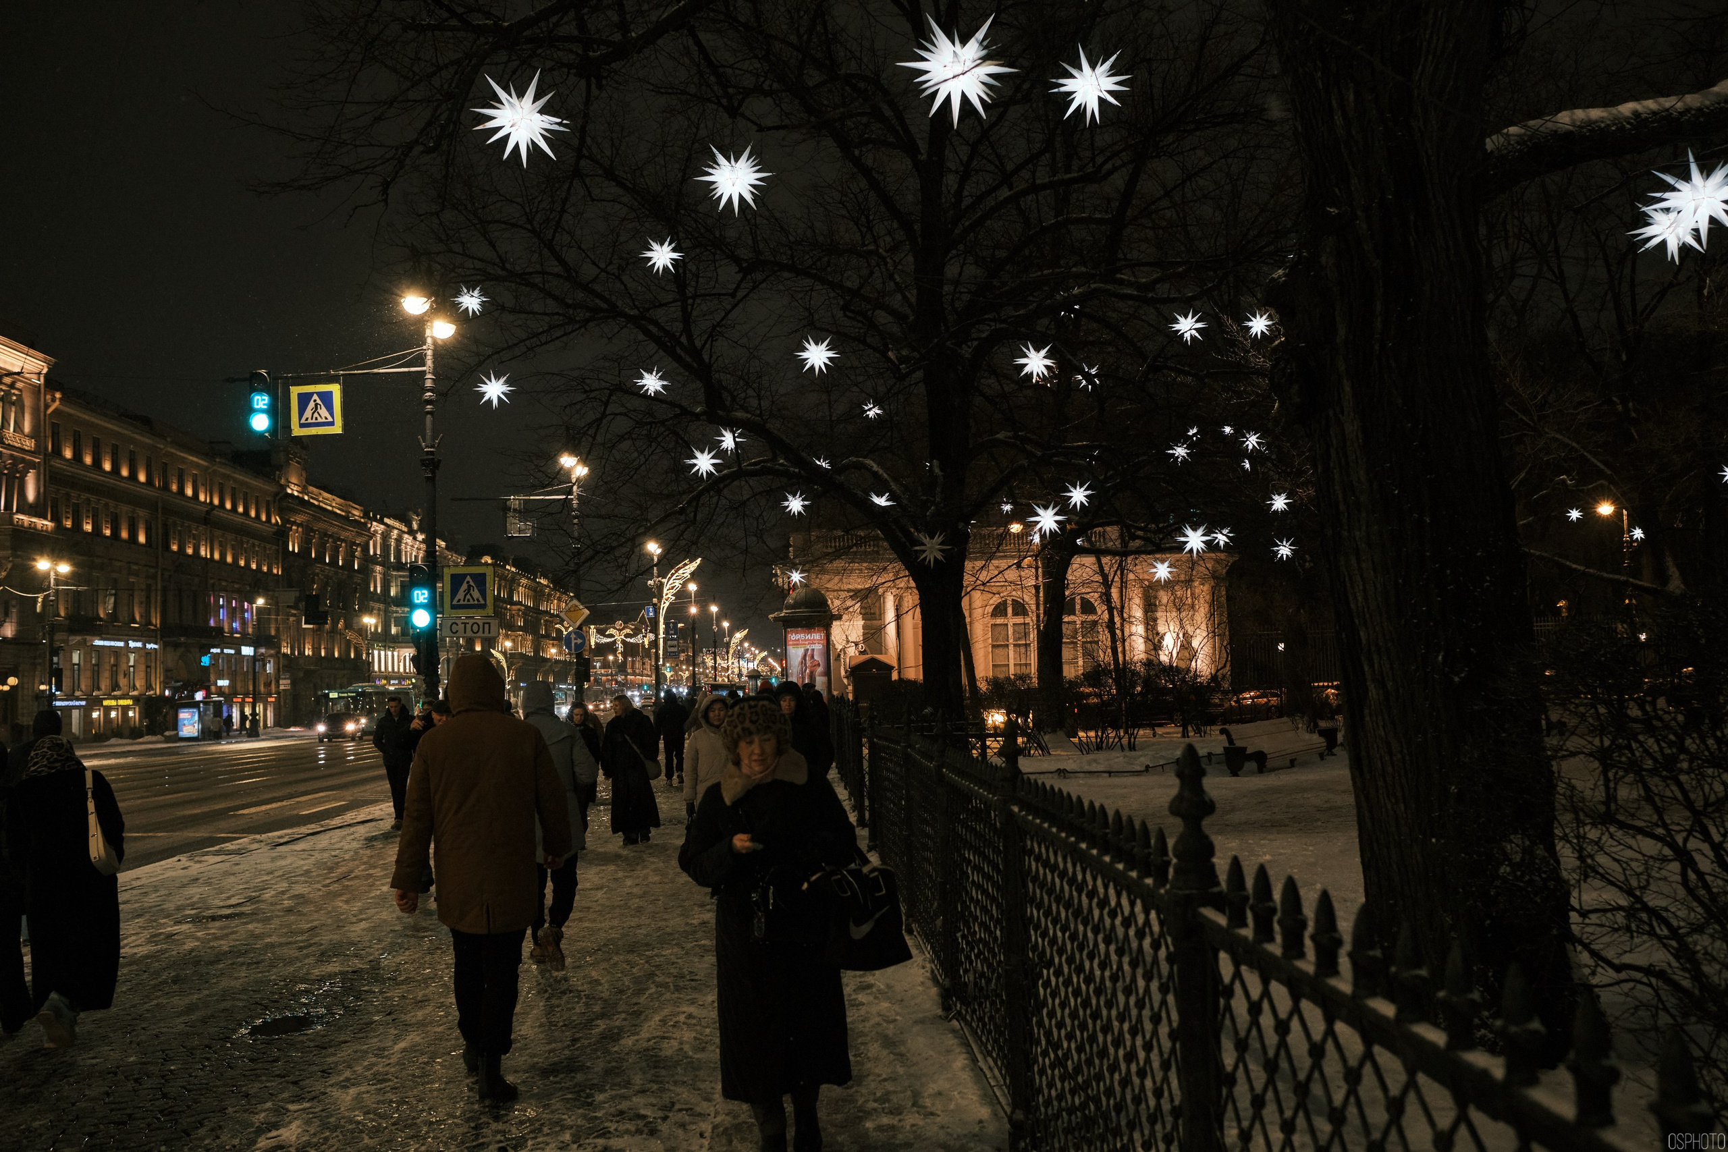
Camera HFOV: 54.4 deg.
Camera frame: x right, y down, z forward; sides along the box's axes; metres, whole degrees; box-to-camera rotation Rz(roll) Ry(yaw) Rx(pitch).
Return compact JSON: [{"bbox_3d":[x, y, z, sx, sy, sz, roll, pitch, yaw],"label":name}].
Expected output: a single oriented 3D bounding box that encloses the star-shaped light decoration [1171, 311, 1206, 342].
[{"bbox_3d":[6.185,-4.741,32.000,0.660,0.630,0.640,-2,-4,11],"label":"star-shaped light decoration"}]

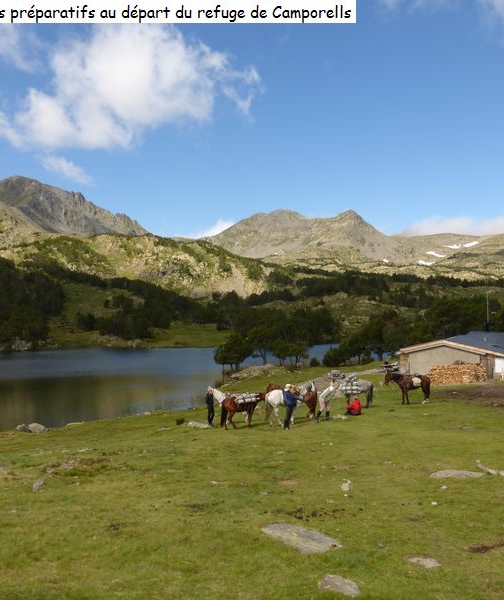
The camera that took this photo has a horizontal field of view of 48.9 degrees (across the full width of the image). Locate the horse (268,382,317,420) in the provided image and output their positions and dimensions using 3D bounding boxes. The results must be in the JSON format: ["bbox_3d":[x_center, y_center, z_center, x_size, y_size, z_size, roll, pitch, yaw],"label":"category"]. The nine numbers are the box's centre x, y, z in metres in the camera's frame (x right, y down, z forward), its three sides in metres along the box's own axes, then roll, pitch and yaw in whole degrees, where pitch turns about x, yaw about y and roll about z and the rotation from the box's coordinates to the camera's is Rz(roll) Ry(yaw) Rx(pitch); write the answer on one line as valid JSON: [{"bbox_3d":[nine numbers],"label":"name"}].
[{"bbox_3d":[1.695,4.355,23.800,2.150,1.580,0.580,-1,-4,13],"label":"horse"}]

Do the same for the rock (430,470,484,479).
[{"bbox_3d":[4.335,3.691,11.700,1.100,0.140,0.500,0,-1,0],"label":"rock"}]

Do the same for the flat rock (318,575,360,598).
[{"bbox_3d":[1.035,3.423,6.650,0.520,0.100,0.360,-2,-2,42],"label":"flat rock"}]

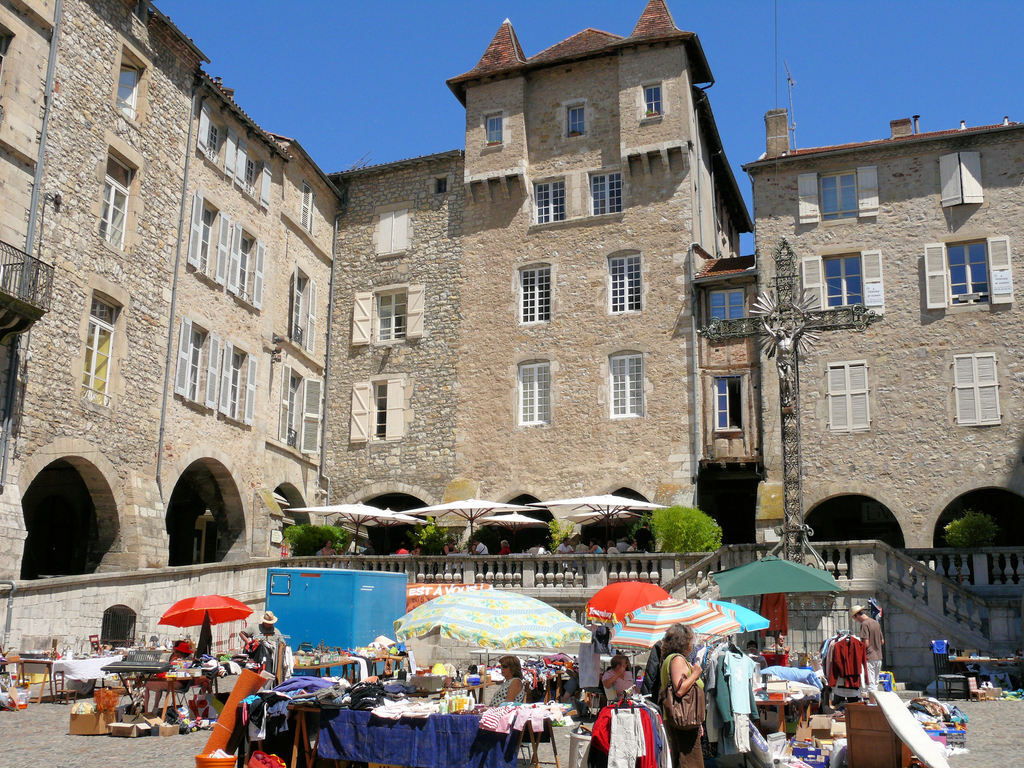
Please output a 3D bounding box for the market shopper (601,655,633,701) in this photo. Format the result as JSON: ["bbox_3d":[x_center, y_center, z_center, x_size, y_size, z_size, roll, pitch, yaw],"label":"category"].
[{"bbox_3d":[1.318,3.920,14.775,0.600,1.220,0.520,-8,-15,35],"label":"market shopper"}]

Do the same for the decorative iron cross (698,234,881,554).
[{"bbox_3d":[5.766,0.372,25.004,3.709,7.032,0.600,-4,-13,21],"label":"decorative iron cross"}]

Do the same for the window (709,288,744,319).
[{"bbox_3d":[6.862,-2.543,38.800,1.160,1.060,0.180,-5,-14,21],"label":"window"}]

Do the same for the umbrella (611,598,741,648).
[{"bbox_3d":[2.139,3.737,15.606,1.620,1.900,1.620,-2,-12,11],"label":"umbrella"}]

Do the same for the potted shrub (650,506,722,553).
[{"bbox_3d":[4.111,3.867,28.401,1.600,1.950,1.600,-5,-13,22],"label":"potted shrub"}]

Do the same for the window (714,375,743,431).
[{"bbox_3d":[6.783,0.611,38.000,0.900,1.750,0.200,-5,-14,21],"label":"window"}]

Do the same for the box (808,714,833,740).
[{"bbox_3d":[3.942,4.398,15.466,0.290,0.330,0.270,1,-12,-6],"label":"box"}]

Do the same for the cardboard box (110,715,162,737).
[{"bbox_3d":[-4.923,4.484,15.900,0.560,0.230,0.450,-5,-15,24],"label":"cardboard box"}]

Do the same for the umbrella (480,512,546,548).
[{"bbox_3d":[0.047,5.186,38.000,2.300,2.400,2.300,-5,-14,21],"label":"umbrella"}]

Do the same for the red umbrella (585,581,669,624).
[{"bbox_3d":[2.150,4.707,22.000,1.700,2.150,1.700,-2,-14,11],"label":"red umbrella"}]

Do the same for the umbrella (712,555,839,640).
[{"bbox_3d":[4.405,4.172,20.200,2.050,2.450,2.000,-2,-14,11],"label":"umbrella"}]

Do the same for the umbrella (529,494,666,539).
[{"bbox_3d":[2.397,4.282,31.924,2.950,2.700,2.950,-5,-13,25],"label":"umbrella"}]

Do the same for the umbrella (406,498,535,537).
[{"bbox_3d":[-1.215,4.610,35.500,3.600,2.600,3.500,-5,-14,21],"label":"umbrella"}]

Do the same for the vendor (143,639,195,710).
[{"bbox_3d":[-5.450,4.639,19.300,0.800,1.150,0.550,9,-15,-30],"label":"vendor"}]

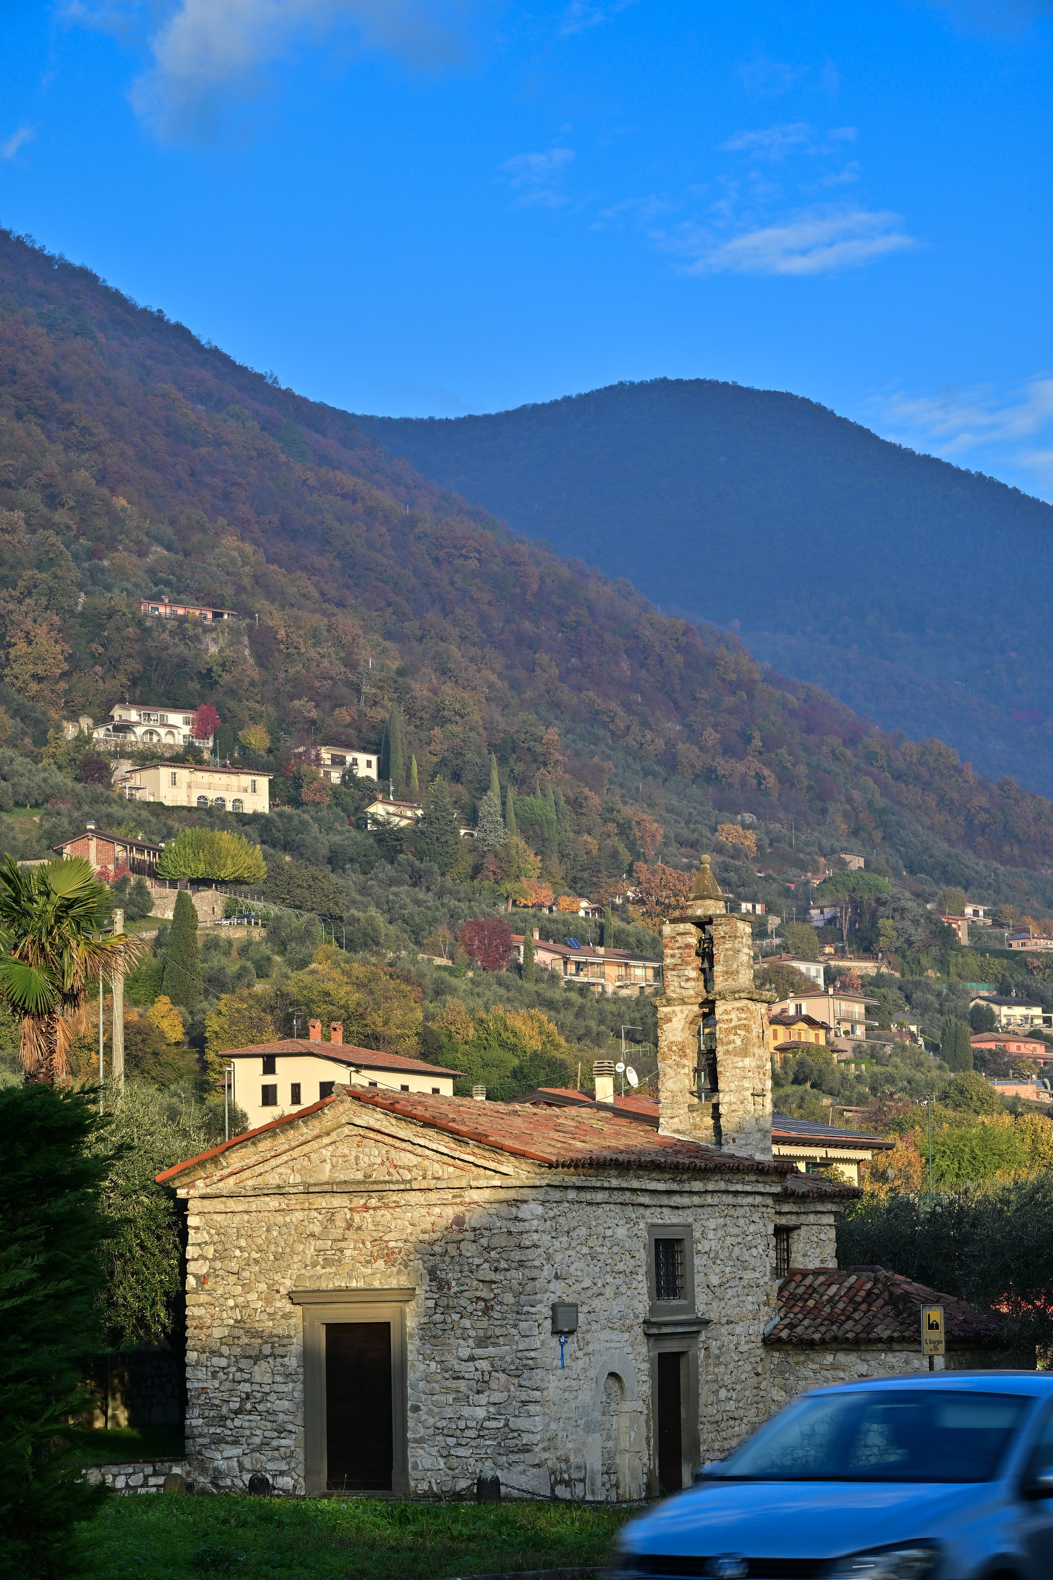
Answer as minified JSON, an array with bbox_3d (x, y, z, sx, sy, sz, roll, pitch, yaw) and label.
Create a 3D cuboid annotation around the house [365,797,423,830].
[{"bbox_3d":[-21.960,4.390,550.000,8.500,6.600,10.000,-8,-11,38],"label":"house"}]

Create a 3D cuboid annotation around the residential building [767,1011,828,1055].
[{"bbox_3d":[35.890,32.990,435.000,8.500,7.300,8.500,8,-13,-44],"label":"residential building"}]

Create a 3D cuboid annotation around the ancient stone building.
[{"bbox_3d":[1.340,5.720,49.860,10.380,9.550,9.490,-8,-11,37],"label":"ancient stone building"}]

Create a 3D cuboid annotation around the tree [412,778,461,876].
[{"bbox_3d":[-14.290,5.850,522.000,7.800,15.600,7.800,-1,-9,0],"label":"tree"}]

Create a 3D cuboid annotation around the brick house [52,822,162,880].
[{"bbox_3d":[-50.470,7.580,395.000,10.000,7.200,11.000,-4,-9,19],"label":"brick house"}]

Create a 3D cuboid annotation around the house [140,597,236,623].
[{"bbox_3d":[-72.920,-36.000,679.370,22.000,4.000,9.000,6,-11,-35],"label":"house"}]

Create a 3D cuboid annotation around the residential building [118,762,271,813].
[{"bbox_3d":[-53.010,0.680,522.010,20.500,6.900,11.000,6,-11,-36],"label":"residential building"}]

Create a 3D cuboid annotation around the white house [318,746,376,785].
[{"bbox_3d":[-33.980,-3.030,567.390,13.000,6.400,9.000,8,-13,-43],"label":"white house"}]

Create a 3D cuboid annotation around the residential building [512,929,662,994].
[{"bbox_3d":[8.380,24.200,450.000,17.500,8.000,11.000,8,-12,-44],"label":"residential building"}]

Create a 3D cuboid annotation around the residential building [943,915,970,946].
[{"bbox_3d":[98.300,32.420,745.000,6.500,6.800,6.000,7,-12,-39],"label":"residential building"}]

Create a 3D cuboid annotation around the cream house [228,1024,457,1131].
[{"bbox_3d":[-14.120,22.760,250.000,11.000,9.600,15.000,-6,-10,29],"label":"cream house"}]

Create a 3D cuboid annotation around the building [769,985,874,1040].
[{"bbox_3d":[43.510,33.380,477.000,11.500,7.400,11.000,-7,-11,35],"label":"building"}]

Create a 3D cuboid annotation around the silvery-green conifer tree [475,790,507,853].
[{"bbox_3d":[-5.900,5.390,535.000,5.300,10.400,5.300,-1,-9,0],"label":"silvery-green conifer tree"}]

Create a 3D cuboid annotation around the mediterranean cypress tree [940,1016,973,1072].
[{"bbox_3d":[67.580,40.030,510.000,5.000,9.400,4.800,-1,-9,0],"label":"mediterranean cypress tree"}]

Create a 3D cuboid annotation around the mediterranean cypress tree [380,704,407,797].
[{"bbox_3d":[-22.990,-6.690,560.000,4.500,16.200,4.500,-1,-9,0],"label":"mediterranean cypress tree"}]

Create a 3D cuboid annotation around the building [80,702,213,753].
[{"bbox_3d":[-63.040,-10.470,540.000,17.500,8.200,10.500,5,-10,-33],"label":"building"}]

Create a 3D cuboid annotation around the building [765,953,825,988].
[{"bbox_3d":[38.690,27.180,480.000,9.200,6.800,9.600,-9,-12,41],"label":"building"}]

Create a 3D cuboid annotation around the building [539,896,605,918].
[{"bbox_3d":[8.960,22.980,620.000,11.500,4.800,8.000,-8,-11,37],"label":"building"}]

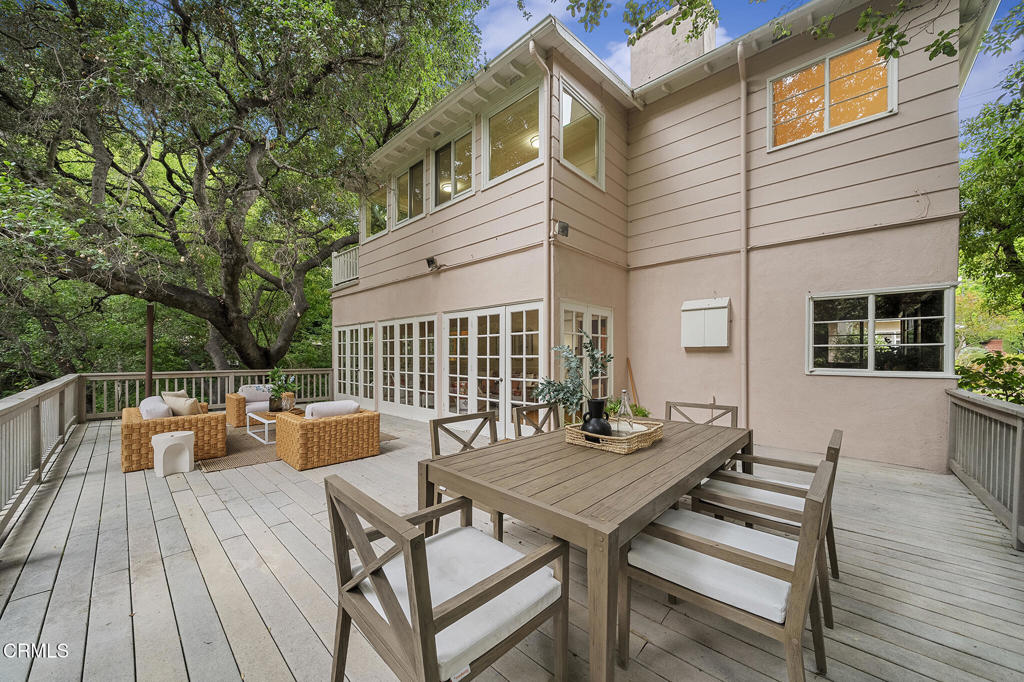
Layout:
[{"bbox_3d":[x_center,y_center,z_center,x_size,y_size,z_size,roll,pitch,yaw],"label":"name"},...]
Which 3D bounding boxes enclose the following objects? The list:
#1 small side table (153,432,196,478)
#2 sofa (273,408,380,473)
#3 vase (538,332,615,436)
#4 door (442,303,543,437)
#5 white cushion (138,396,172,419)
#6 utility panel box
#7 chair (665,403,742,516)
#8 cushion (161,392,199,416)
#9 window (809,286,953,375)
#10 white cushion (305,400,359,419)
[{"bbox_3d":[-3.740,1.229,3.770,0.320,0.440,0.330,-2,-3,41],"label":"small side table"},{"bbox_3d":[-2.366,1.206,4.410,0.840,0.545,0.910,-2,-3,41],"label":"sofa"},{"bbox_3d":[0.410,0.281,2.200,0.480,0.690,0.380,0,-2,3],"label":"vase"},{"bbox_3d":[-0.432,0.498,5.620,2.345,2.085,0.110,-1,-2,41],"label":"door"},{"bbox_3d":[-4.440,0.911,4.280,0.260,0.420,0.580,1,-2,-43],"label":"white cushion"},{"bbox_3d":[3.003,-0.278,5.304,0.635,0.761,0.190,-1,-2,41],"label":"utility panel box"},{"bbox_3d":[1.507,0.999,2.896,0.580,0.860,0.620,-1,-2,44],"label":"chair"},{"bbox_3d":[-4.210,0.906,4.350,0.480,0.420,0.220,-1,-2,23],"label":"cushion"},{"bbox_3d":[4.408,-0.090,4.160,1.249,1.061,0.110,-1,-2,41],"label":"window"},{"bbox_3d":[-2.220,0.938,4.270,0.200,0.360,0.630,-2,-3,41],"label":"white cushion"}]

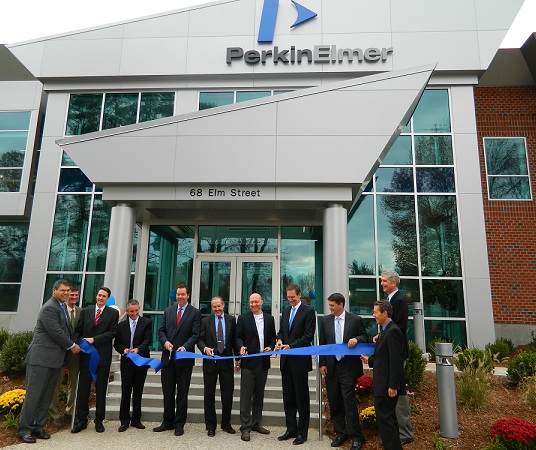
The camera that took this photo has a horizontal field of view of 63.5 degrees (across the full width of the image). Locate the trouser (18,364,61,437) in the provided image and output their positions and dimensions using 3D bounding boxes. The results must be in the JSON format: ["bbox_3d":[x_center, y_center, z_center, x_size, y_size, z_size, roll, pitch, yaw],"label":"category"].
[{"bbox_3d":[-2.690,1.949,5.125,0.380,0.980,0.360,-2,-13,16],"label":"trouser"}]

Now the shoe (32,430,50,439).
[{"bbox_3d":[-2.723,2.507,5.198,0.300,0.110,0.110,-9,-16,40],"label":"shoe"}]

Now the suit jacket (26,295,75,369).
[{"bbox_3d":[-2.666,1.314,5.353,0.480,0.851,0.500,-2,-12,15],"label":"suit jacket"}]

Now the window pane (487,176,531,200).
[{"bbox_3d":[8.626,-1.314,15.464,1.429,0.836,0.060,1,-12,3],"label":"window pane"}]

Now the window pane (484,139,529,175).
[{"bbox_3d":[7.899,-2.256,14.348,1.301,1.278,0.050,0,-12,3],"label":"window pane"}]

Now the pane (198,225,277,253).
[{"bbox_3d":[-0.680,0.338,9.830,1.822,0.623,0.060,0,-13,4],"label":"pane"}]

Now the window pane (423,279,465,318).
[{"bbox_3d":[3.823,1.592,9.435,0.837,0.818,0.060,0,-12,4],"label":"window pane"}]

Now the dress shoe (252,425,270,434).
[{"bbox_3d":[-0.090,2.615,5.604,0.110,0.110,0.300,13,-17,-43],"label":"dress shoe"}]

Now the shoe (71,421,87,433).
[{"bbox_3d":[-2.317,2.509,5.428,0.110,0.105,0.300,-2,-12,14],"label":"shoe"}]

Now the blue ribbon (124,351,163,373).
[{"bbox_3d":[-1.569,1.741,5.479,0.474,0.248,0.140,3,-12,-7],"label":"blue ribbon"}]

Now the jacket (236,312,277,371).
[{"bbox_3d":[-0.151,1.521,5.707,0.510,0.770,0.310,2,-12,-6],"label":"jacket"}]

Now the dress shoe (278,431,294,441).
[{"bbox_3d":[0.247,2.588,5.352,0.300,0.110,0.110,9,-14,-34],"label":"dress shoe"}]

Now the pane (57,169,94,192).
[{"bbox_3d":[-5.168,-1.209,11.723,0.954,0.673,0.050,0,-12,3],"label":"pane"}]

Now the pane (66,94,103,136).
[{"bbox_3d":[-5.153,-3.105,12.191,0.966,1.260,0.060,0,-13,4],"label":"pane"}]

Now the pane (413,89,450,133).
[{"bbox_3d":[4.582,-3.179,12.160,1.004,1.314,0.050,0,-12,4],"label":"pane"}]

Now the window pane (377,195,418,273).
[{"bbox_3d":[3.272,0.251,10.915,0.985,2.062,0.050,0,-12,3],"label":"window pane"}]

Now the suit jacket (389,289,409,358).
[{"bbox_3d":[1.464,1.143,5.033,0.360,0.816,0.480,1,-12,2],"label":"suit jacket"}]

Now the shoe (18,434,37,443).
[{"bbox_3d":[-2.726,2.399,4.952,0.300,0.105,0.110,-8,-15,38],"label":"shoe"}]

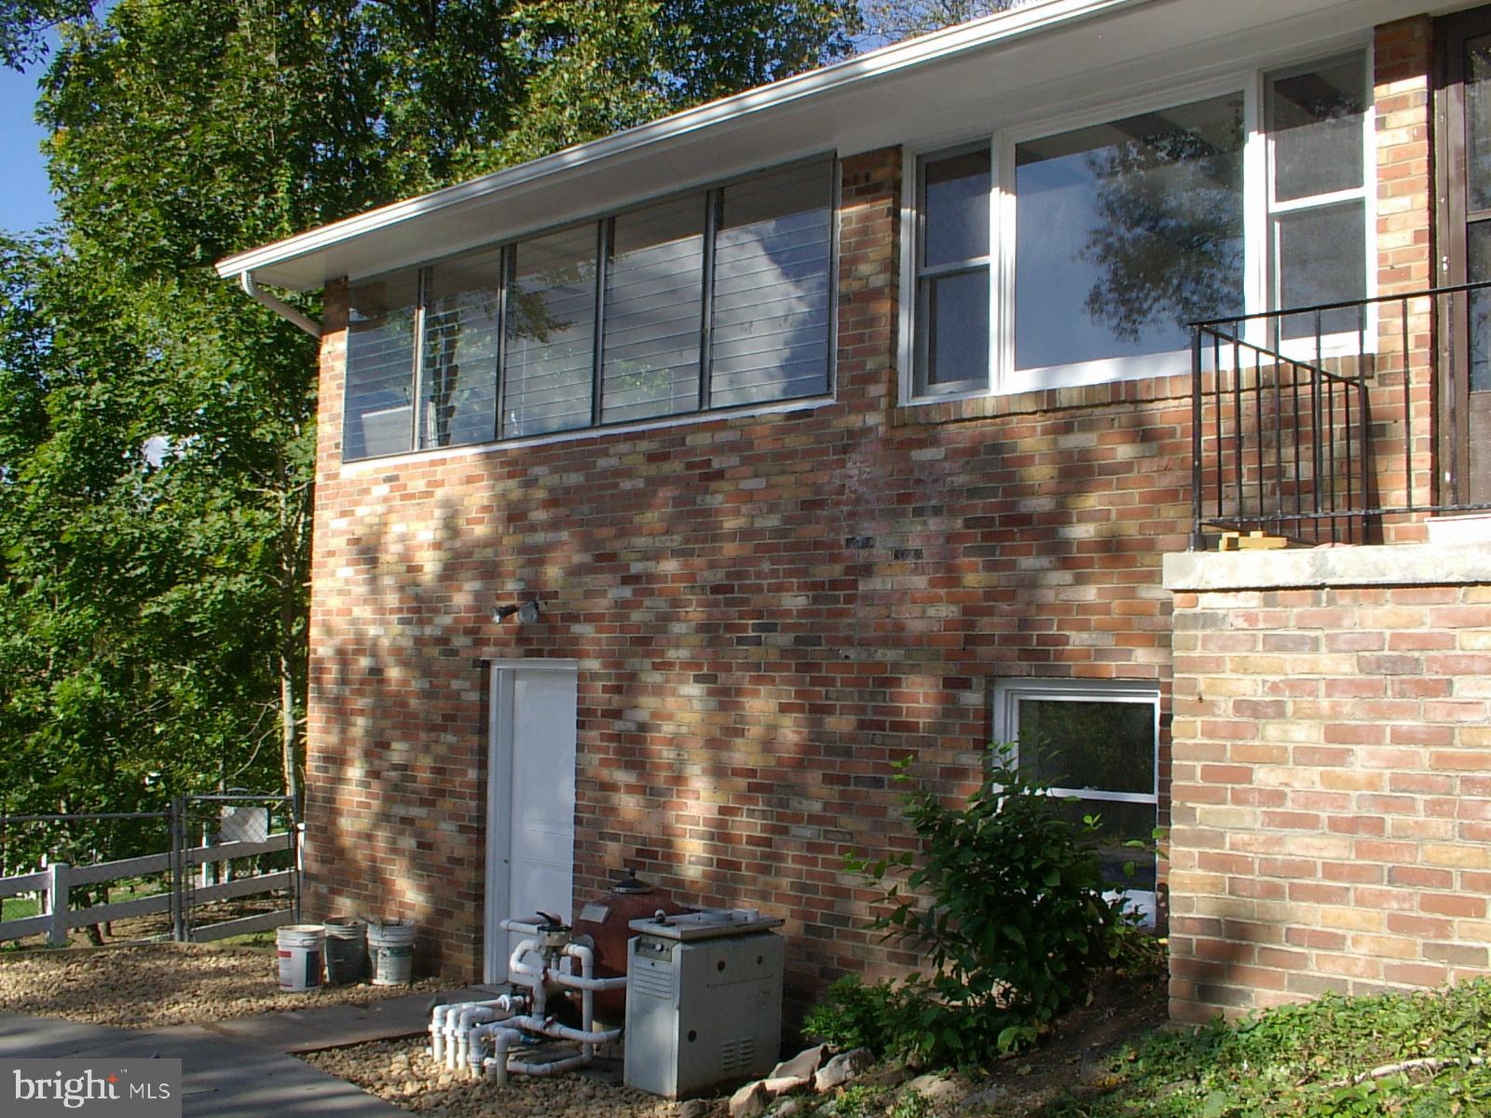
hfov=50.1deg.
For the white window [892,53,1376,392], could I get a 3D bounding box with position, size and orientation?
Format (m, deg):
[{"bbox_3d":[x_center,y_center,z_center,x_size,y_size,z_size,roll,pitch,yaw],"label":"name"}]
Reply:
[{"bbox_3d":[1.730,-1.480,7.417,2.470,1.310,0.110,-3,-6,43],"label":"white window"}]

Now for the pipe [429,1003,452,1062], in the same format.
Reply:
[{"bbox_3d":[-1.507,2.378,8.004,0.090,0.285,0.110,-3,-6,43],"label":"pipe"}]

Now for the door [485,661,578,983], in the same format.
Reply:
[{"bbox_3d":[-1.266,1.655,9.920,0.930,2.060,0.120,-3,-6,43],"label":"door"}]

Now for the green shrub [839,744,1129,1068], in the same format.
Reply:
[{"bbox_3d":[1.021,1.480,6.829,1.080,1.300,0.950,-3,-6,43],"label":"green shrub"}]

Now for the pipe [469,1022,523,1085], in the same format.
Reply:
[{"bbox_3d":[-1.157,2.368,7.661,0.340,0.260,0.230,-3,-6,43],"label":"pipe"}]

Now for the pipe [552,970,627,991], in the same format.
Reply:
[{"bbox_3d":[-0.799,2.122,8.079,0.420,0.060,0.240,-3,-6,43],"label":"pipe"}]

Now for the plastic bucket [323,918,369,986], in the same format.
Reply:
[{"bbox_3d":[-2.508,2.475,10.020,0.300,0.370,0.300,1,-4,0],"label":"plastic bucket"}]

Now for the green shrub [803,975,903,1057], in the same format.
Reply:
[{"bbox_3d":[0.506,2.142,7.485,0.460,0.380,0.420,1,-4,0],"label":"green shrub"}]

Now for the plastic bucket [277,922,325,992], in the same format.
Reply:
[{"bbox_3d":[-2.727,2.459,9.780,0.300,0.370,0.300,1,-4,0],"label":"plastic bucket"}]

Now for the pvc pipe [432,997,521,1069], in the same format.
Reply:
[{"bbox_3d":[-1.322,2.387,8.072,0.270,0.290,0.480,-3,-6,43],"label":"pvc pipe"}]

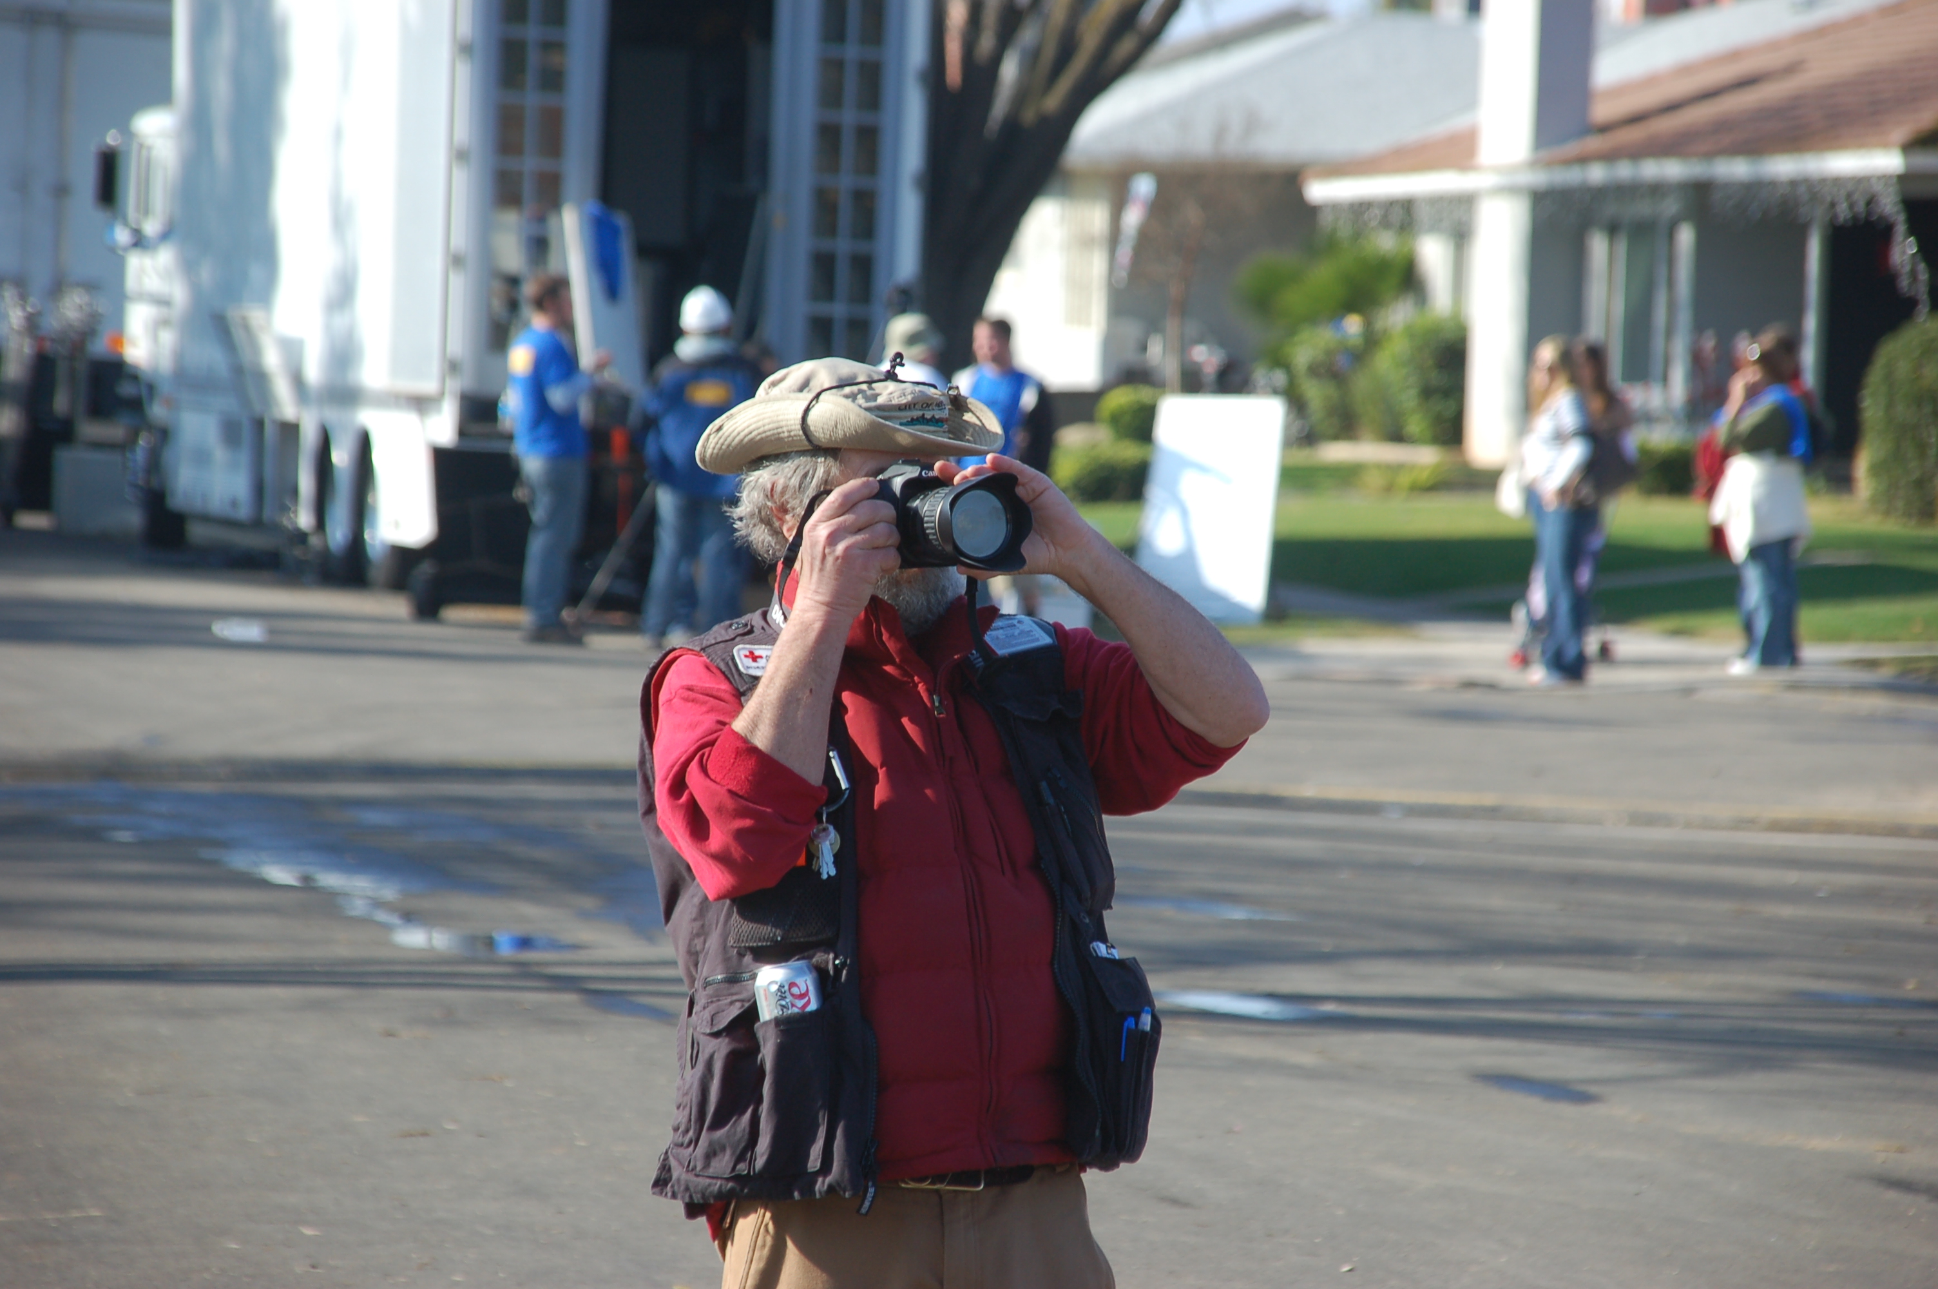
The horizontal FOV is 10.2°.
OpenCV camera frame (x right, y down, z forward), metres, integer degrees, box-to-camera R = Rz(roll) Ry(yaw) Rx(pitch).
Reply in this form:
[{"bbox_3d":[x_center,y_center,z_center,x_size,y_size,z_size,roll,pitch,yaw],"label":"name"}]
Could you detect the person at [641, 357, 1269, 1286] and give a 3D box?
[{"bbox_3d":[-0.035,0.601,11.320,0.660,1.800,0.520,1,2,-25],"label":"person"}]

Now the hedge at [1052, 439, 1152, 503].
[{"bbox_3d":[0.982,-1.160,73.000,0.860,0.440,0.700,2,2,0],"label":"hedge"}]

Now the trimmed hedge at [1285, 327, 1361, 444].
[{"bbox_3d":[2.701,-1.989,83.000,0.600,0.880,0.600,2,2,0],"label":"trimmed hedge"}]

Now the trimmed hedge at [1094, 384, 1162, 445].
[{"bbox_3d":[1.223,-1.619,78.000,0.620,0.500,0.600,2,2,0],"label":"trimmed hedge"}]

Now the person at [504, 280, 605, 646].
[{"bbox_3d":[-2.028,-0.904,53.200,0.480,1.790,0.500,2,2,-18],"label":"person"}]

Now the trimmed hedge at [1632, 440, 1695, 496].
[{"bbox_3d":[4.793,-1.212,75.000,0.580,0.400,0.500,2,2,0],"label":"trimmed hedge"}]

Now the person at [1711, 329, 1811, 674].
[{"bbox_3d":[3.889,-0.691,53.300,0.500,1.670,0.500,2,2,-12],"label":"person"}]

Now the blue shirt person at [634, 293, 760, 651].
[{"bbox_3d":[-1.296,-0.864,53.000,0.620,1.780,0.420,2,2,3],"label":"blue shirt person"}]

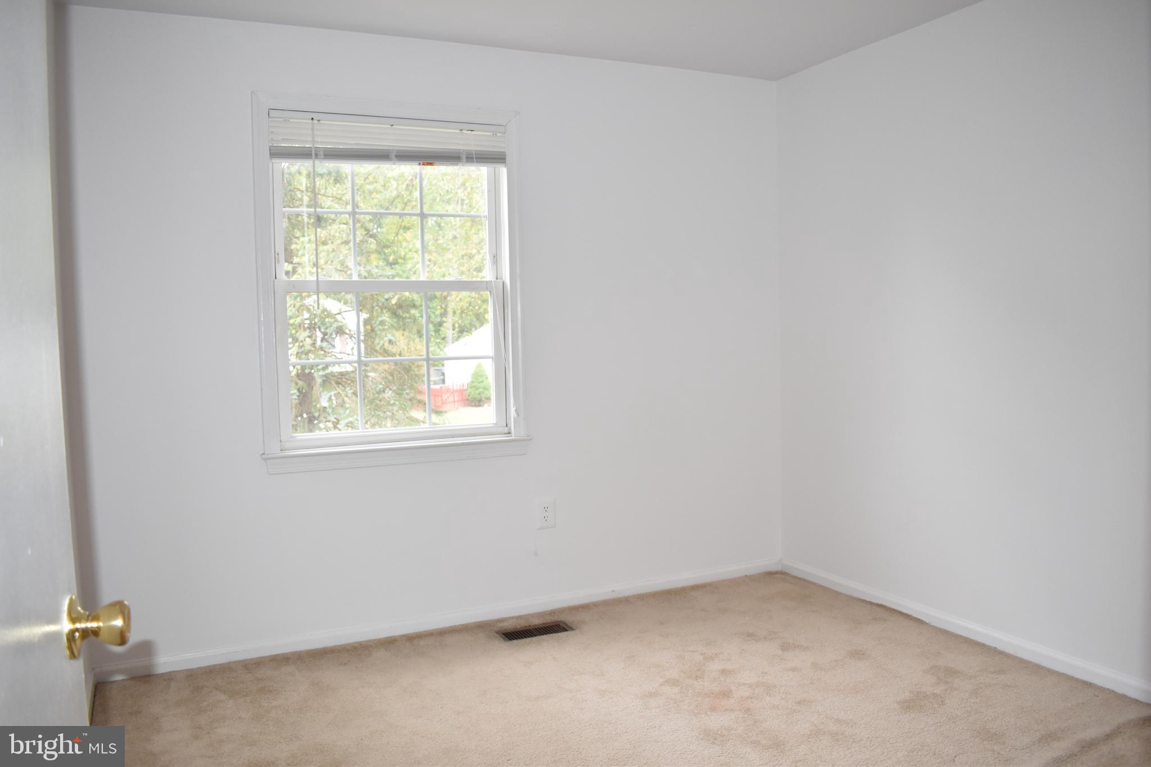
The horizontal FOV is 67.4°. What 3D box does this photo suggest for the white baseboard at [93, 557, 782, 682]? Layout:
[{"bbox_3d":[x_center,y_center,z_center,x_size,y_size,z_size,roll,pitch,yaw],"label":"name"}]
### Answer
[{"bbox_3d":[-0.341,0.970,3.650,3.040,0.065,0.016,-3,4,-25],"label":"white baseboard"}]

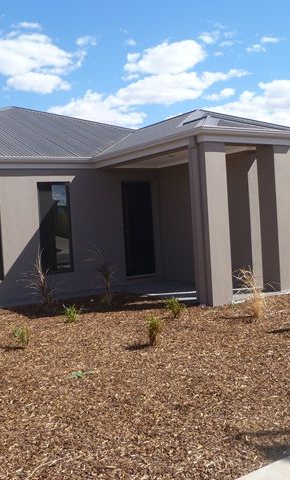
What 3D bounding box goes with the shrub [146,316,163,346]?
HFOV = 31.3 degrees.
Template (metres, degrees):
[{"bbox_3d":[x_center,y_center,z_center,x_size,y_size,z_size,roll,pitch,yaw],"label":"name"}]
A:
[{"bbox_3d":[0.103,0.991,5.636,0.186,0.317,0.177,-3,2,0],"label":"shrub"}]

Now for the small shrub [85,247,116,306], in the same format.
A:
[{"bbox_3d":[-0.788,0.622,9.165,0.532,1.029,0.479,-3,2,-5],"label":"small shrub"}]

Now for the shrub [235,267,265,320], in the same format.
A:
[{"bbox_3d":[1.430,0.724,7.152,0.415,0.727,0.374,-3,2,11],"label":"shrub"}]

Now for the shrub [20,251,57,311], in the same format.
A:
[{"bbox_3d":[-1.744,0.645,8.552,0.565,0.941,0.537,-4,2,-35],"label":"shrub"}]

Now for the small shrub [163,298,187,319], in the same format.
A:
[{"bbox_3d":[0.431,0.990,7.556,0.321,0.285,0.289,-3,2,3],"label":"small shrub"}]

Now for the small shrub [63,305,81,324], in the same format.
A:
[{"bbox_3d":[-1.068,1.084,7.625,0.265,0.280,0.239,-4,2,-8],"label":"small shrub"}]

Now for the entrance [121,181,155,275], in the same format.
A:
[{"bbox_3d":[-0.134,-0.228,11.355,0.807,2.028,0.120,-4,2,-35],"label":"entrance"}]

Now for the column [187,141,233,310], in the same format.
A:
[{"bbox_3d":[1.029,-0.249,8.108,0.415,2.520,0.390,-4,2,-35],"label":"column"}]

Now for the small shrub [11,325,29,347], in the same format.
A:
[{"bbox_3d":[-1.406,1.084,5.845,0.193,0.260,0.183,-4,2,-35],"label":"small shrub"}]

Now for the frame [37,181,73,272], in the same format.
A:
[{"bbox_3d":[-1.786,-0.238,10.386,0.675,1.830,0.100,-5,3,-30],"label":"frame"}]

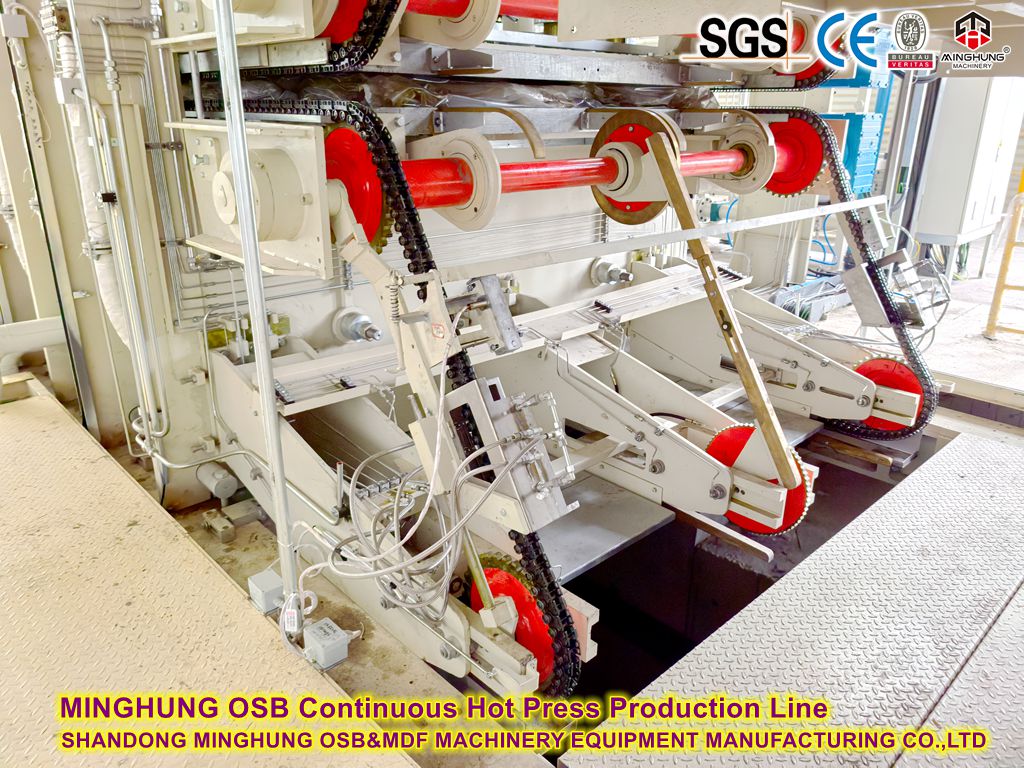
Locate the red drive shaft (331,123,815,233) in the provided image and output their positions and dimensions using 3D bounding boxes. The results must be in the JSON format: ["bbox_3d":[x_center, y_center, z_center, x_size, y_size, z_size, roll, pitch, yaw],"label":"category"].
[{"bbox_3d":[0.481,-0.849,2.805,2.566,0.390,0.390,-18,27,-39],"label":"red drive shaft"}]

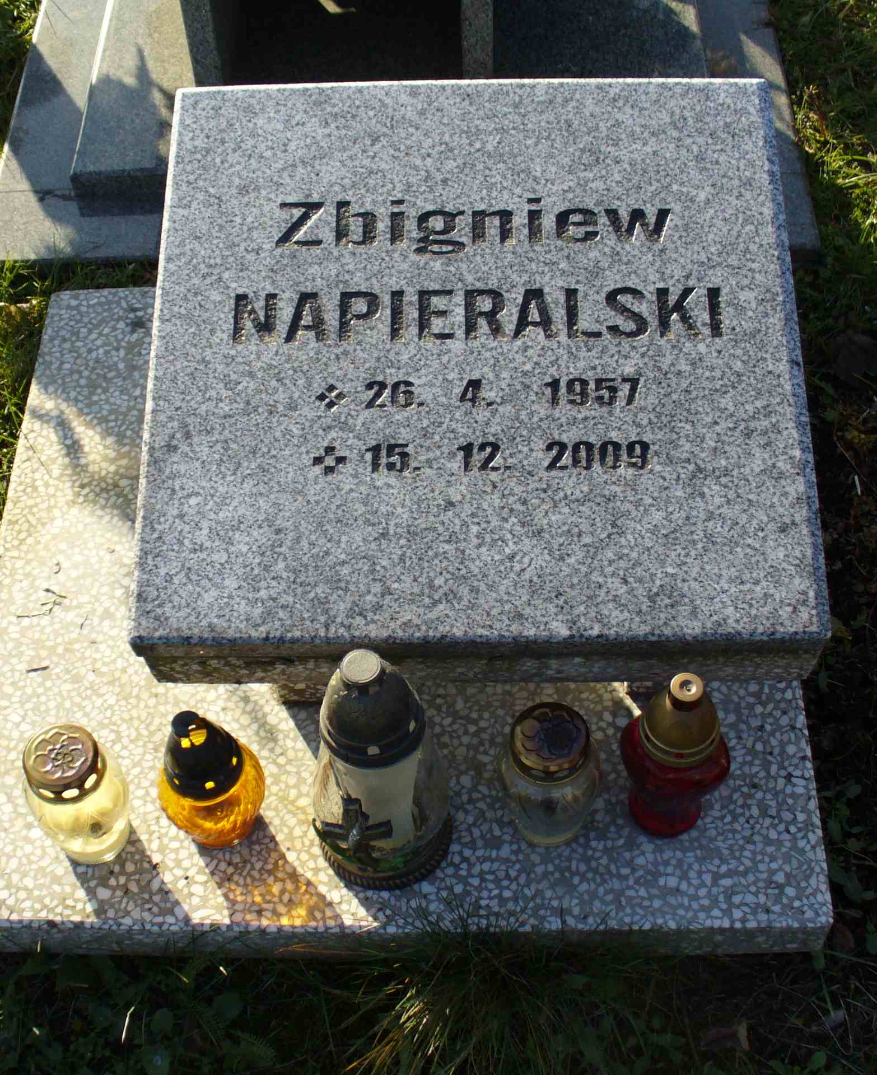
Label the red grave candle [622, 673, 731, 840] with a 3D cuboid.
[{"bbox_3d":[0.187,0.167,1.213,0.089,0.203,0.078,15,58,11],"label":"red grave candle"}]

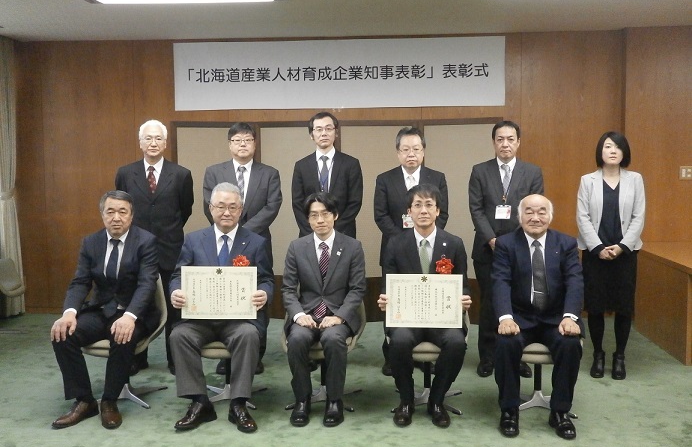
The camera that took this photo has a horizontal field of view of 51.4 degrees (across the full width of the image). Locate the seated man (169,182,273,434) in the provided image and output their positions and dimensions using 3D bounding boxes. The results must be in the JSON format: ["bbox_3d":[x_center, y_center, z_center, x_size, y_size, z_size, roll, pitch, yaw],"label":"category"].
[{"bbox_3d":[-0.713,0.429,4.187,0.580,1.300,0.810,-1,5,-3],"label":"seated man"}]

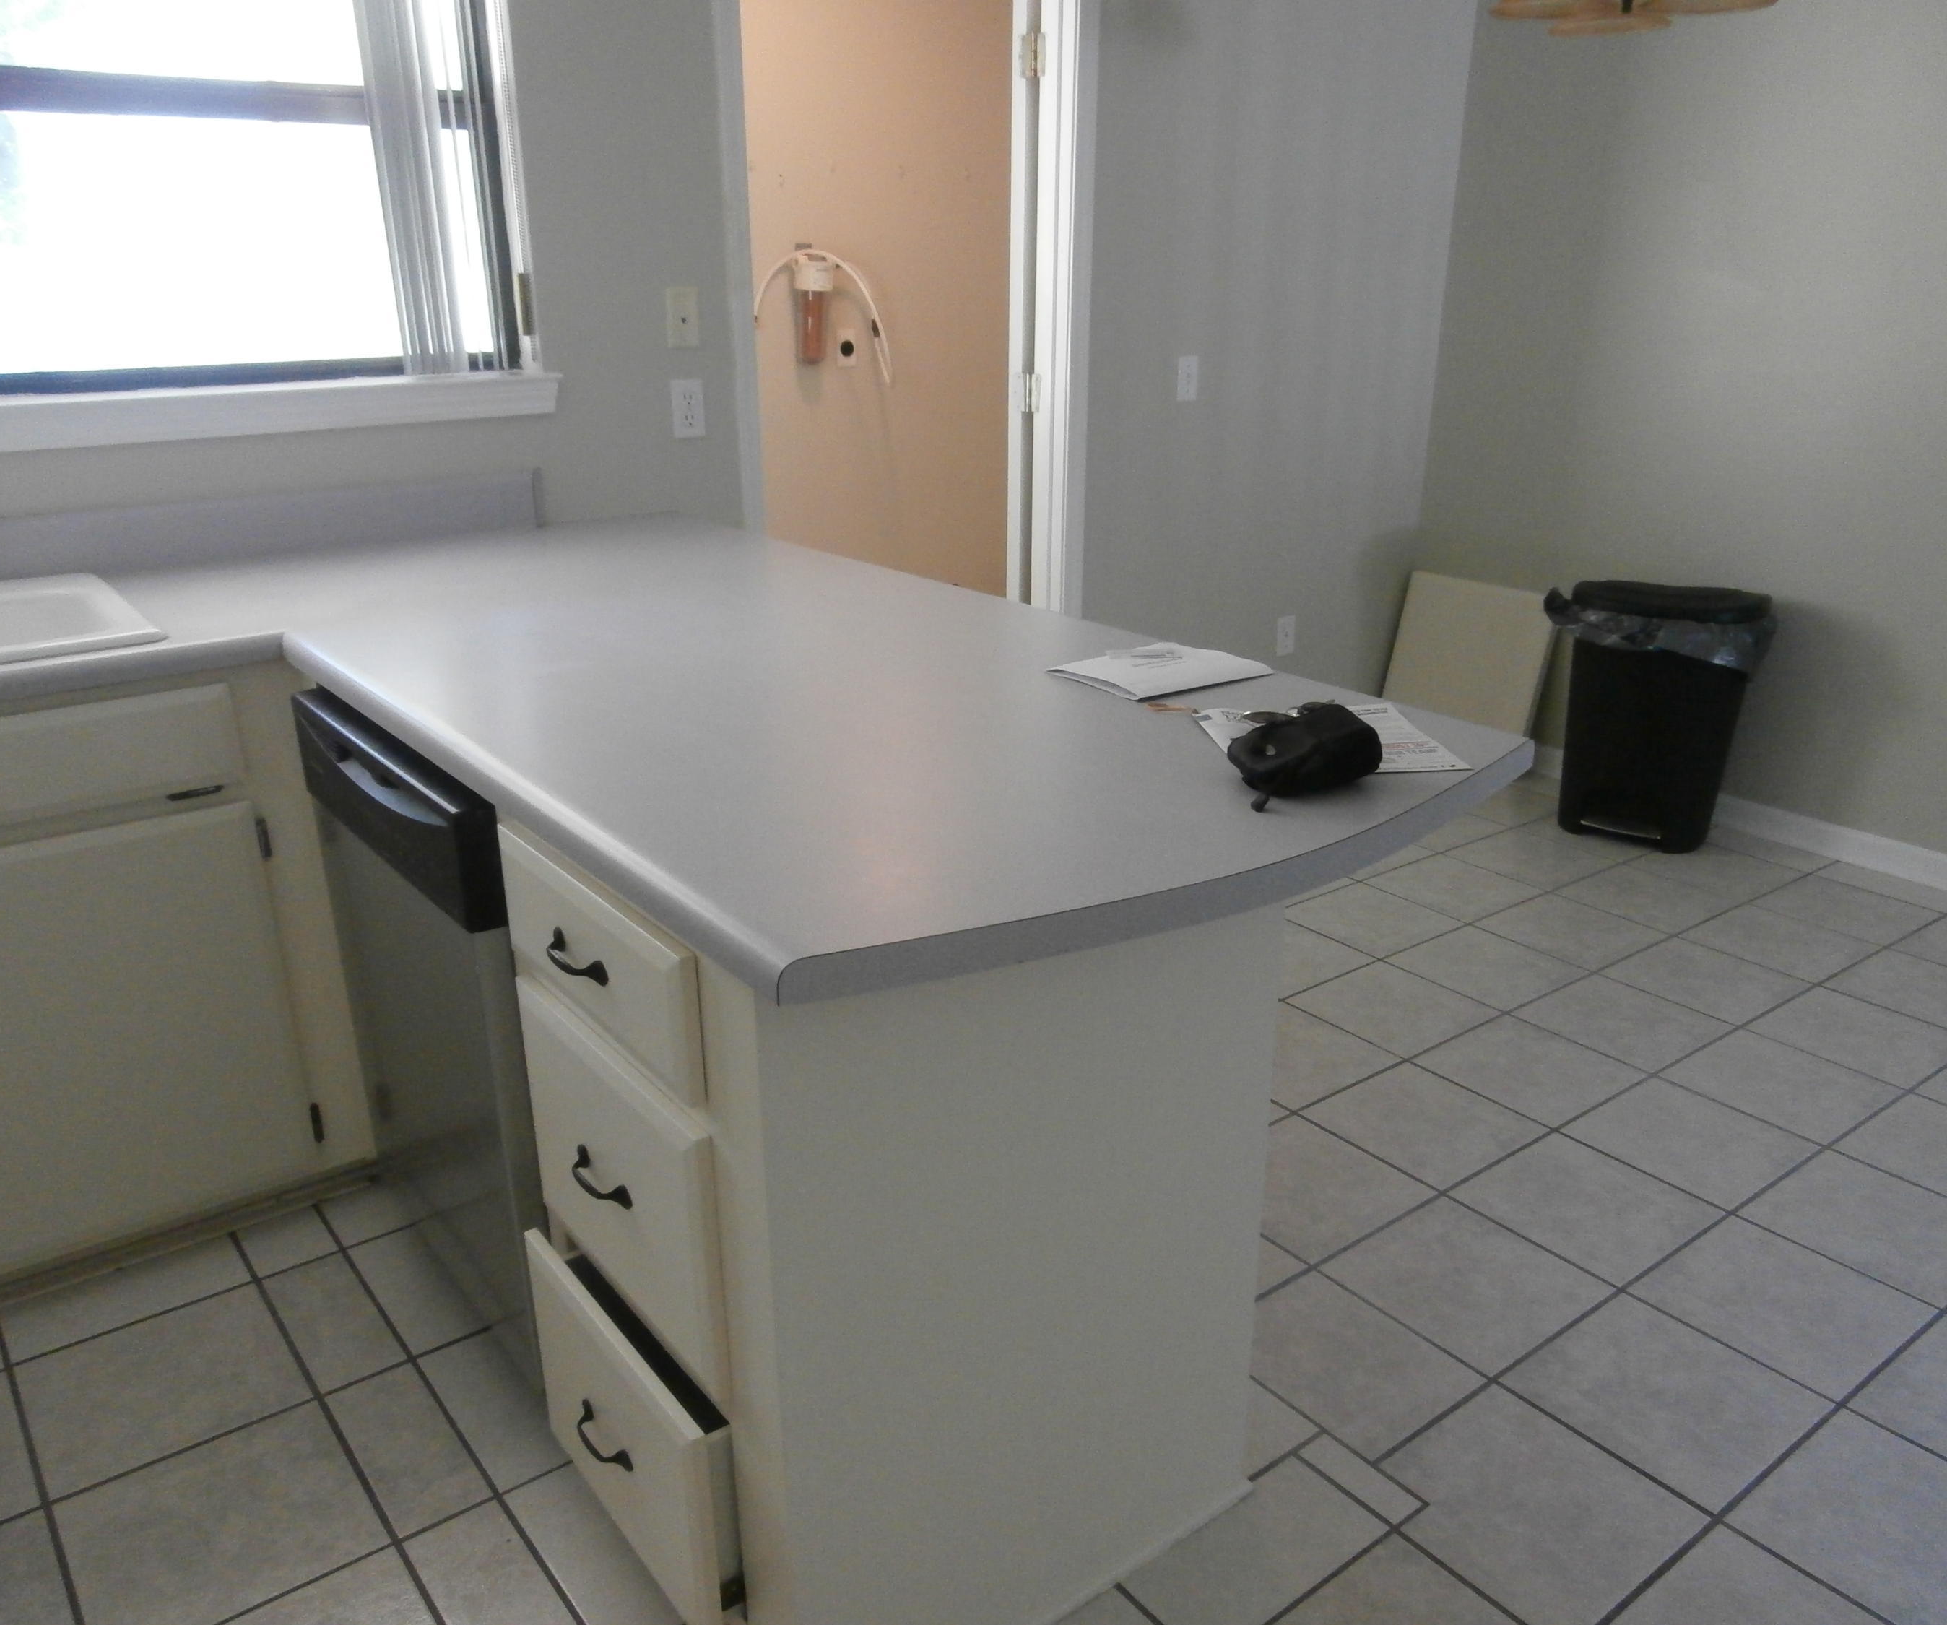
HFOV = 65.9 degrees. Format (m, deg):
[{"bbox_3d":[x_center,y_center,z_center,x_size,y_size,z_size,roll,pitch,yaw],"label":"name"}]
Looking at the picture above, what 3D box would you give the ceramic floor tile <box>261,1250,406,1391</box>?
[{"bbox_3d":[-0.903,0.718,2.120,0.115,0.010,0.302,-14,24,-35],"label":"ceramic floor tile"}]

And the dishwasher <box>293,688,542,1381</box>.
[{"bbox_3d":[-0.479,0.262,2.114,0.620,0.853,0.600,-14,24,-35],"label":"dishwasher"}]

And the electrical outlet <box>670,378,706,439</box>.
[{"bbox_3d":[-0.582,-0.827,3.076,0.071,0.115,0.008,-14,24,-35],"label":"electrical outlet"}]

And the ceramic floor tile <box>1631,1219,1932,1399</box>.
[{"bbox_3d":[1.152,0.703,2.146,0.302,0.010,0.302,-14,24,-35],"label":"ceramic floor tile"}]

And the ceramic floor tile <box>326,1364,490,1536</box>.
[{"bbox_3d":[-0.713,0.799,1.890,0.115,0.010,0.302,-14,24,-35],"label":"ceramic floor tile"}]

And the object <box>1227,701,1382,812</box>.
[{"bbox_3d":[0.310,-0.060,1.400,0.137,0.050,0.078,-15,24,-36],"label":"object"}]

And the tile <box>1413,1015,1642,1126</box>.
[{"bbox_3d":[1.012,0.469,2.734,0.297,0.010,0.297,-14,24,-34],"label":"tile"}]

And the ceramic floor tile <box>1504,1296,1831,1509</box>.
[{"bbox_3d":[0.889,0.751,1.932,0.297,0.010,0.297,-14,24,-34],"label":"ceramic floor tile"}]

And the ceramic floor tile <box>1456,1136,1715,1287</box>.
[{"bbox_3d":[0.968,0.624,2.376,0.302,0.010,0.302,-14,24,-35],"label":"ceramic floor tile"}]

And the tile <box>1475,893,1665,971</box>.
[{"bbox_3d":[1.317,0.266,3.309,0.297,0.010,0.297,-14,24,-34],"label":"tile"}]

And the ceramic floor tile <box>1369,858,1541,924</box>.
[{"bbox_3d":[1.158,0.184,3.621,0.302,0.010,0.302,-14,24,-35],"label":"ceramic floor tile"}]

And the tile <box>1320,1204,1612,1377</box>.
[{"bbox_3d":[0.719,0.686,2.194,0.302,0.010,0.302,-14,24,-35],"label":"tile"}]

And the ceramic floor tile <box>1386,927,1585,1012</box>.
[{"bbox_3d":[1.089,0.333,3.195,0.302,0.010,0.302,-14,24,-35],"label":"ceramic floor tile"}]

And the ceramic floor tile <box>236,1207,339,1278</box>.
[{"bbox_3d":[-1.027,0.647,2.251,0.113,0.010,0.142,-14,24,-34],"label":"ceramic floor tile"}]

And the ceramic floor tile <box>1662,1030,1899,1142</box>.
[{"bbox_3d":[1.467,0.498,2.728,0.302,0.010,0.302,-14,24,-35],"label":"ceramic floor tile"}]

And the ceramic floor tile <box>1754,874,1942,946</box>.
[{"bbox_3d":[2.031,0.226,3.494,0.302,0.010,0.302,-14,24,-35],"label":"ceramic floor tile"}]

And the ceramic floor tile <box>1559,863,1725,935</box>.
[{"bbox_3d":[1.592,0.207,3.550,0.302,0.010,0.302,-14,24,-35],"label":"ceramic floor tile"}]

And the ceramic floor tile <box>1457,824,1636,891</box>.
[{"bbox_3d":[1.380,0.122,3.720,0.297,0.010,0.297,-14,24,-34],"label":"ceramic floor tile"}]

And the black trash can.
[{"bbox_3d":[1.742,-0.256,3.888,0.460,0.640,0.330,16,25,38],"label":"black trash can"}]

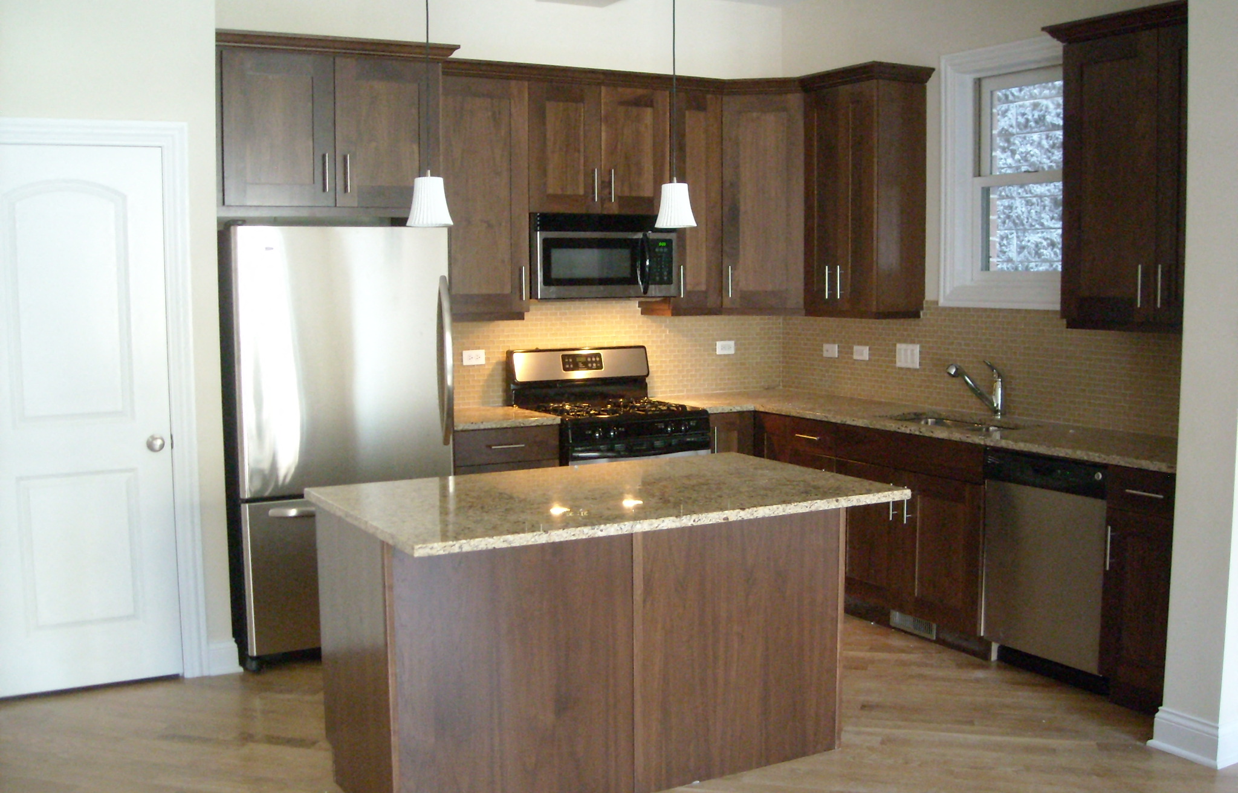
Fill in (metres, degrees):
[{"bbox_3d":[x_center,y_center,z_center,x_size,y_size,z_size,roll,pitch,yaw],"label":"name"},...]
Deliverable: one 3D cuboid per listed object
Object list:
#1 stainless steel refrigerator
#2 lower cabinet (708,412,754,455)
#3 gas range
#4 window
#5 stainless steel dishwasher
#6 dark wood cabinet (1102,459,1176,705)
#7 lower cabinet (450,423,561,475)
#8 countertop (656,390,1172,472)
[{"bbox_3d":[-1.248,0.167,5.305,0.870,1.749,0.835,-3,6,-29],"label":"stainless steel refrigerator"},{"bbox_3d":[0.398,0.489,6.425,0.288,0.879,0.611,-3,6,-29],"label":"lower cabinet"},{"bbox_3d":[-0.045,0.368,6.114,0.770,1.183,0.696,-3,6,-29],"label":"gas range"},{"bbox_3d":[1.766,-0.964,5.428,0.109,1.173,1.019,-3,6,-29],"label":"window"},{"bbox_3d":[1.813,0.611,4.781,0.591,0.820,0.590,-3,6,-29],"label":"stainless steel dishwasher"},{"bbox_3d":[2.045,0.665,4.395,0.611,0.879,0.313,-3,6,-29],"label":"dark wood cabinet"},{"bbox_3d":[-0.640,0.547,5.854,0.537,0.879,0.611,-3,6,-29],"label":"lower cabinet"},{"bbox_3d":[1.254,0.117,5.472,0.921,0.035,3.076,-3,6,-29],"label":"countertop"}]

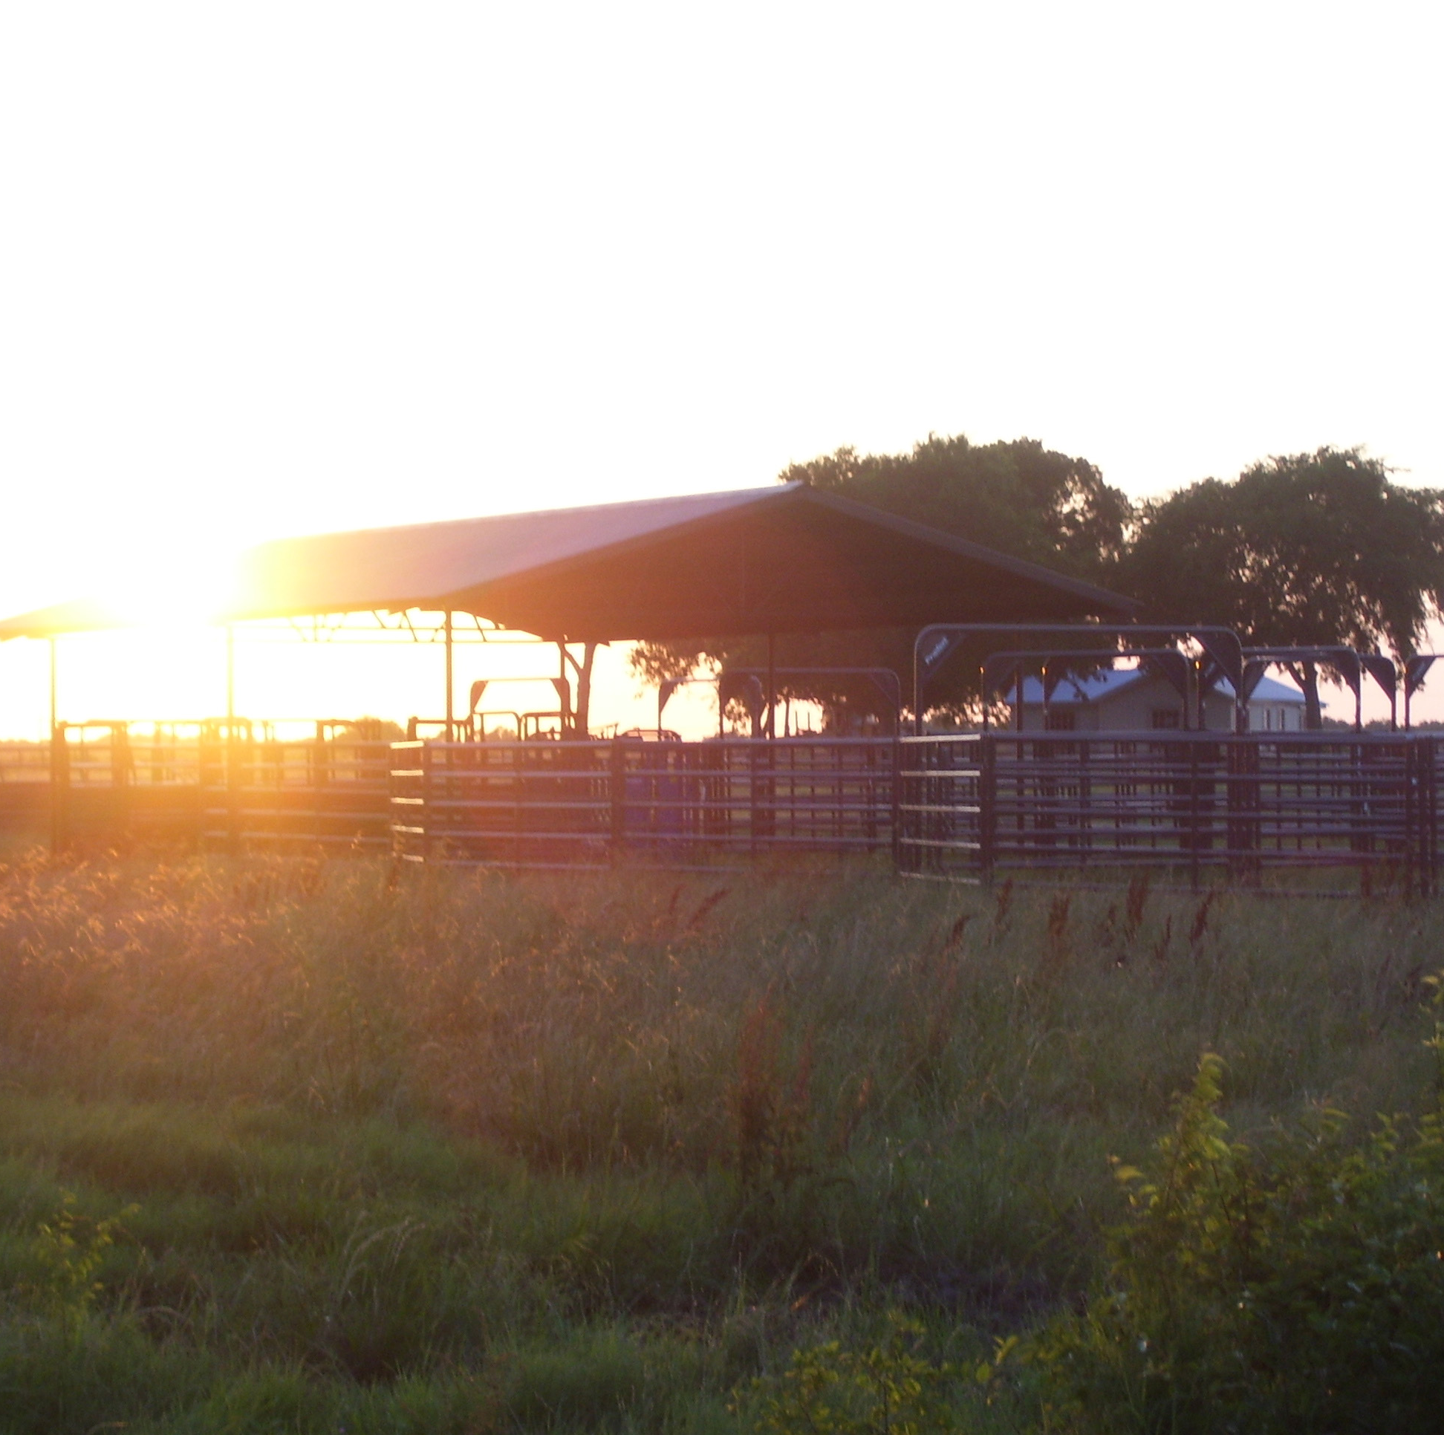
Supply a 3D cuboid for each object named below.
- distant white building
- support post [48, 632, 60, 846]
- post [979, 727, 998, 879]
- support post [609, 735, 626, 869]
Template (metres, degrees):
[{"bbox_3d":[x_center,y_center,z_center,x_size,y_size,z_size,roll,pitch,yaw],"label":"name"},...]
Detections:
[{"bbox_3d":[20.015,-0.164,218.123,10.400,4.400,13.500,-1,0,20],"label":"distant white building"},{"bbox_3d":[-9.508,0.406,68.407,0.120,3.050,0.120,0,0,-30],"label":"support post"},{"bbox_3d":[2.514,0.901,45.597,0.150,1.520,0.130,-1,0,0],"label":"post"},{"bbox_3d":[-1.179,0.999,53.797,0.150,1.520,0.130,-1,0,0],"label":"support post"}]

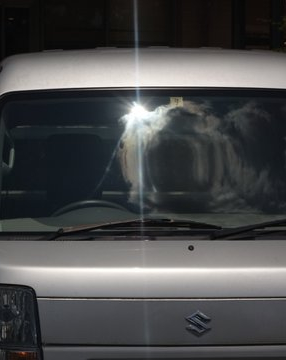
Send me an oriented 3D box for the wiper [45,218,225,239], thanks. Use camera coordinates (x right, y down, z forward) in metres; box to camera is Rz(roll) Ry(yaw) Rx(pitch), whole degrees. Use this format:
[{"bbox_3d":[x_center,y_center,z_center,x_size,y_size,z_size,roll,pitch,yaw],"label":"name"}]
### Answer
[{"bbox_3d":[-0.028,0.164,8.700,0.575,0.080,0.100,0,0,-4],"label":"wiper"}]

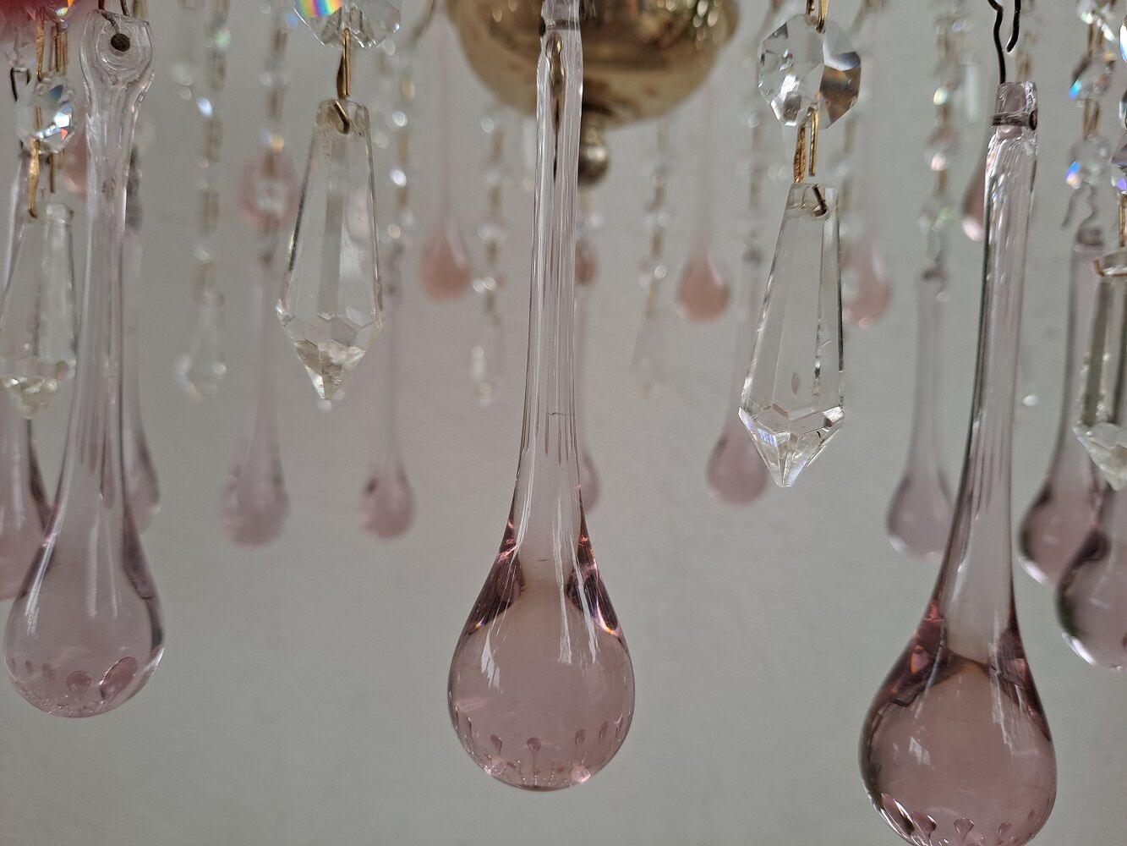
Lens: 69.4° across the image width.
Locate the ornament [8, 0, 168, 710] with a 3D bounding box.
[{"bbox_3d":[-0.088,-0.011,0.154,0.027,0.134,0.027,2,2,-30],"label":"ornament"}]

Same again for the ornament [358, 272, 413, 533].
[{"bbox_3d":[-0.088,-0.013,0.413,0.029,0.138,0.029,2,2,-12],"label":"ornament"}]

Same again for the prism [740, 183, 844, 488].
[{"bbox_3d":[0.040,-0.015,0.139,0.017,0.052,0.017,6,2,15],"label":"prism"}]

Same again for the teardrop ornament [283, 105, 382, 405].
[{"bbox_3d":[-0.039,-0.030,0.139,0.017,0.052,0.017,3,2,-16],"label":"teardrop ornament"}]

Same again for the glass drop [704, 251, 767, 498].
[{"bbox_3d":[0.090,-0.024,0.409,0.029,0.131,0.029,3,2,12],"label":"glass drop"}]

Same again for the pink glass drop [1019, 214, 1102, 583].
[{"bbox_3d":[0.188,-0.007,0.300,0.028,0.133,0.028,5,2,32],"label":"pink glass drop"}]

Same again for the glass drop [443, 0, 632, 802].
[{"bbox_3d":[-0.002,-0.005,0.132,0.030,0.129,0.030,2,2,-1],"label":"glass drop"}]

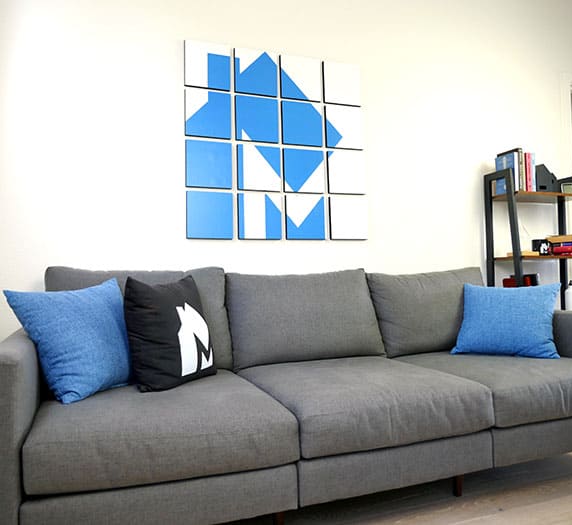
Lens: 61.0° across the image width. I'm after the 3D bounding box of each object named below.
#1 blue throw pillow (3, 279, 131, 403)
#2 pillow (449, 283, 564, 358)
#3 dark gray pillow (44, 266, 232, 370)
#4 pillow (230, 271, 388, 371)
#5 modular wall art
[{"bbox_3d":[-0.690,0.254,1.718,0.150,0.440,0.440,-39,-20,25],"label":"blue throw pillow"},{"bbox_3d":[1.033,0.259,2.291,0.440,0.440,0.150,-2,-42,29],"label":"pillow"},{"bbox_3d":[-0.600,0.256,2.013,0.725,0.460,0.180,-1,-17,-20],"label":"dark gray pillow"},{"bbox_3d":[0.081,0.254,2.266,0.725,0.460,0.180,-1,-17,-20],"label":"pillow"},{"bbox_3d":[-0.027,-0.581,2.434,0.940,0.930,0.026,-1,-2,-20],"label":"modular wall art"}]

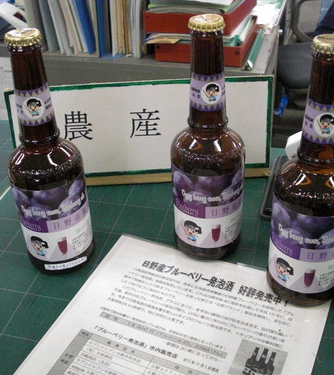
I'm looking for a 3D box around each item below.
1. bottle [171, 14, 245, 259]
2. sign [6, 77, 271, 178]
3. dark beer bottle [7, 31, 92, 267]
[{"bbox_3d":[0.036,-0.039,0.469,0.065,0.224,0.065,-2,34,1],"label":"bottle"},{"bbox_3d":[-0.029,-0.063,0.609,0.300,0.121,0.020,-3,25,0],"label":"sign"},{"bbox_3d":[-0.108,-0.026,0.461,0.065,0.224,0.065,-15,35,-17],"label":"dark beer bottle"}]

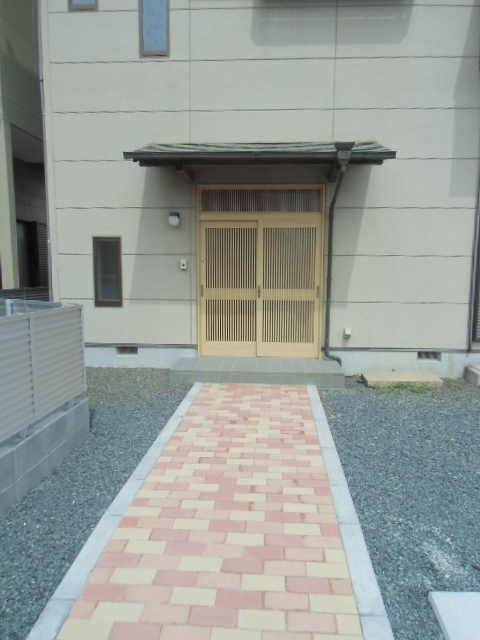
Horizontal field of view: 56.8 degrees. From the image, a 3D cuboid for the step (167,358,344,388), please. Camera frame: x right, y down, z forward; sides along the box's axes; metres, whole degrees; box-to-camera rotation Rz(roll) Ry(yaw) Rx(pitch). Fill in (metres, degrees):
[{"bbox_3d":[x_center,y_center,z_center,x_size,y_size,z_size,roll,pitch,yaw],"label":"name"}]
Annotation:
[{"bbox_3d":[0.218,0.666,5.665,2.085,0.187,0.770,1,7,3],"label":"step"}]

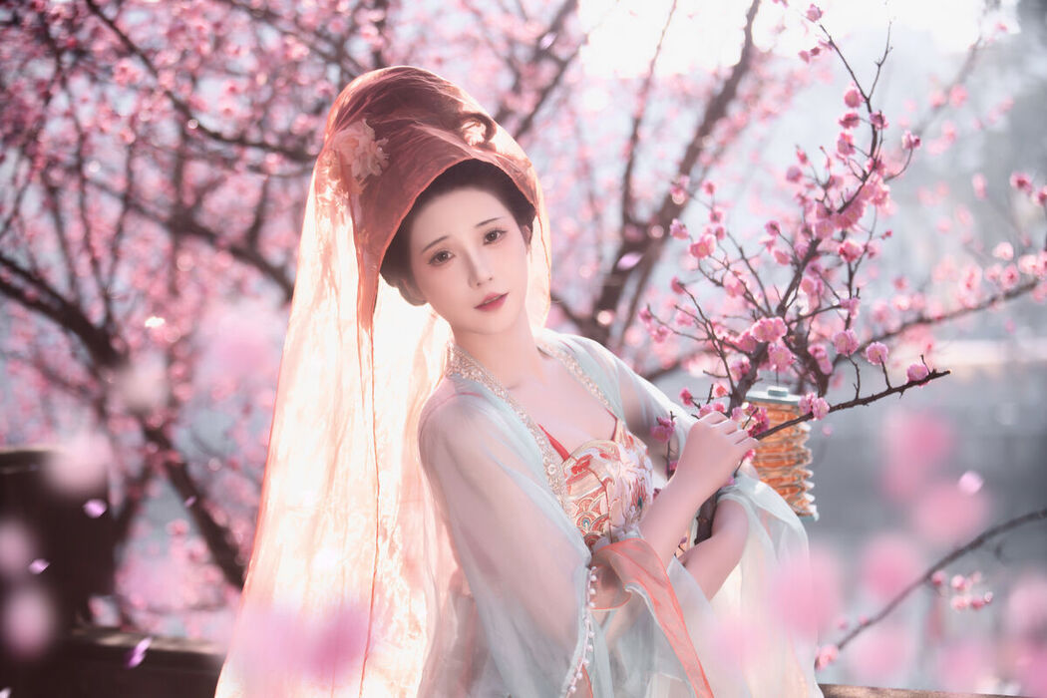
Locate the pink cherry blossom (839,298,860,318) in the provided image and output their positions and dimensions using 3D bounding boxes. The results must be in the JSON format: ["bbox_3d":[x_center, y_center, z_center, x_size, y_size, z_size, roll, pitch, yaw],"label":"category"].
[{"bbox_3d":[0.369,-0.047,2.900,0.025,0.023,0.022,0,0,-30],"label":"pink cherry blossom"}]

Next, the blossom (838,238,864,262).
[{"bbox_3d":[0.374,-0.113,2.920,0.030,0.027,0.019,-1,-20,-25],"label":"blossom"}]

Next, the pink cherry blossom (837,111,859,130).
[{"bbox_3d":[0.369,-0.258,2.900,0.022,0.020,0.025,0,0,-37],"label":"pink cherry blossom"}]

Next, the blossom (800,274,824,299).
[{"bbox_3d":[0.329,-0.071,2.920,0.027,0.030,0.023,0,0,18],"label":"blossom"}]

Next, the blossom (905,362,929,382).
[{"bbox_3d":[0.435,0.025,2.820,0.026,0.023,0.016,0,-17,-6],"label":"blossom"}]

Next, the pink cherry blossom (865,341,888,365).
[{"bbox_3d":[0.390,0.005,2.830,0.026,0.026,0.018,0,-6,6],"label":"pink cherry blossom"}]

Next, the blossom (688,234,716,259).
[{"bbox_3d":[0.203,-0.116,2.900,0.032,0.029,0.021,0,-8,6],"label":"blossom"}]

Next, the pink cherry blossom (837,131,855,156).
[{"bbox_3d":[0.365,-0.232,2.900,0.023,0.027,0.022,0,0,45],"label":"pink cherry blossom"}]

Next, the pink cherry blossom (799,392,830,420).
[{"bbox_3d":[0.323,0.062,2.840,0.035,0.031,0.027,0,0,-18],"label":"pink cherry blossom"}]

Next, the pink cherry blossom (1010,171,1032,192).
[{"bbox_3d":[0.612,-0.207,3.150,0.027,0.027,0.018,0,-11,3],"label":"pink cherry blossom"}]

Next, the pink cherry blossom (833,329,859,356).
[{"bbox_3d":[0.357,-0.007,2.840,0.029,0.029,0.020,0,-6,21],"label":"pink cherry blossom"}]

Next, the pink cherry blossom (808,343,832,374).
[{"bbox_3d":[0.330,0.011,2.850,0.027,0.033,0.020,0,-20,19],"label":"pink cherry blossom"}]

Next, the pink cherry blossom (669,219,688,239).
[{"bbox_3d":[0.177,-0.137,2.920,0.023,0.025,0.021,0,0,45],"label":"pink cherry blossom"}]

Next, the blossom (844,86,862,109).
[{"bbox_3d":[0.373,-0.285,2.900,0.020,0.025,0.021,0,0,24],"label":"blossom"}]

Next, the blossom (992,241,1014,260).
[{"bbox_3d":[0.590,-0.121,3.150,0.027,0.022,0.017,0,-21,6],"label":"blossom"}]

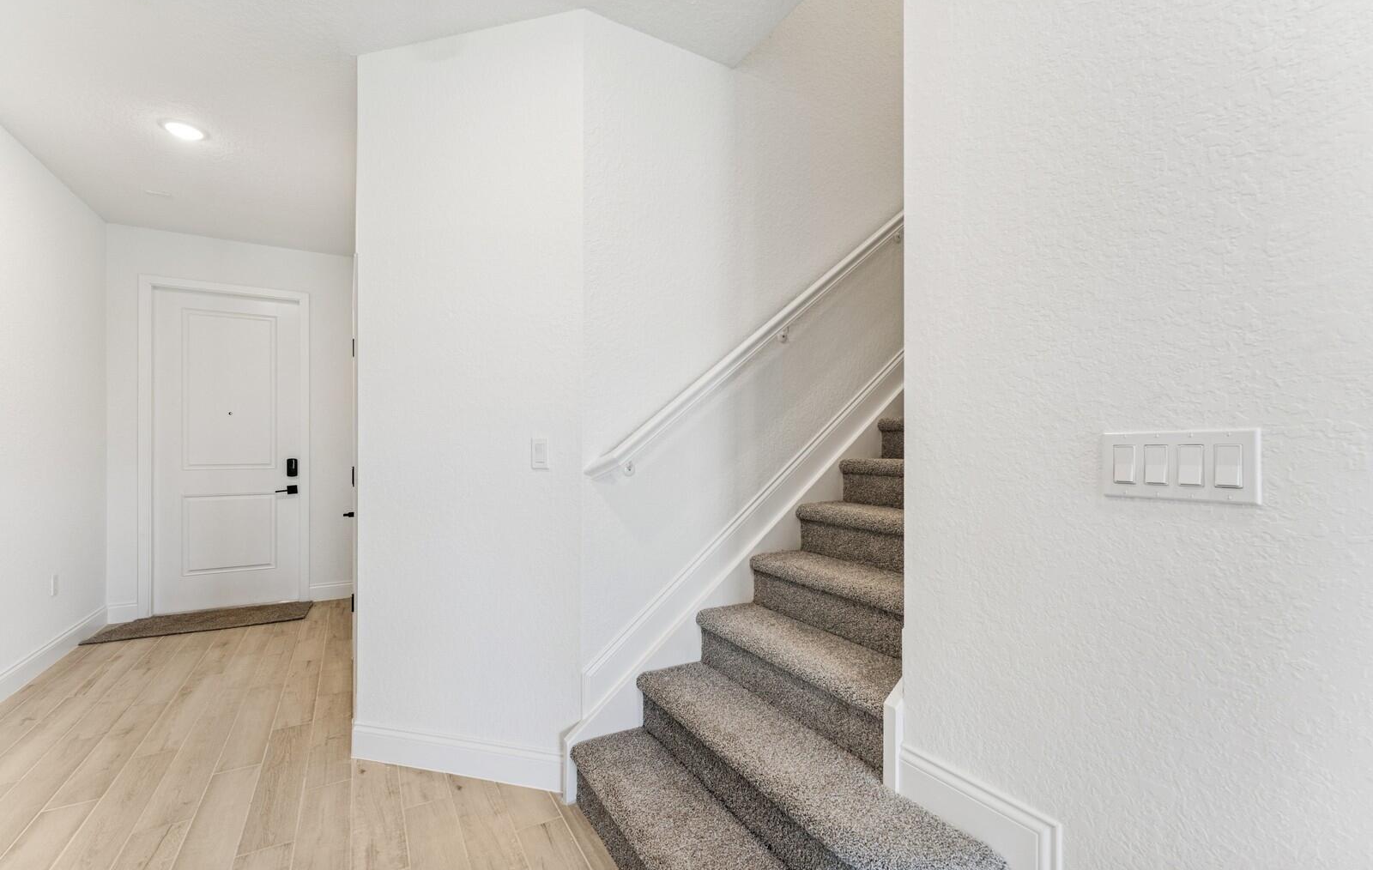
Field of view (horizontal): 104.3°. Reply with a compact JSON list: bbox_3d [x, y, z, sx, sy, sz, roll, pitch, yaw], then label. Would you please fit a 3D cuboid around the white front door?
[{"bbox_3d":[-3.400,0.121,3.989,0.880,2.380,0.050,0,0,-29],"label":"white front door"}]

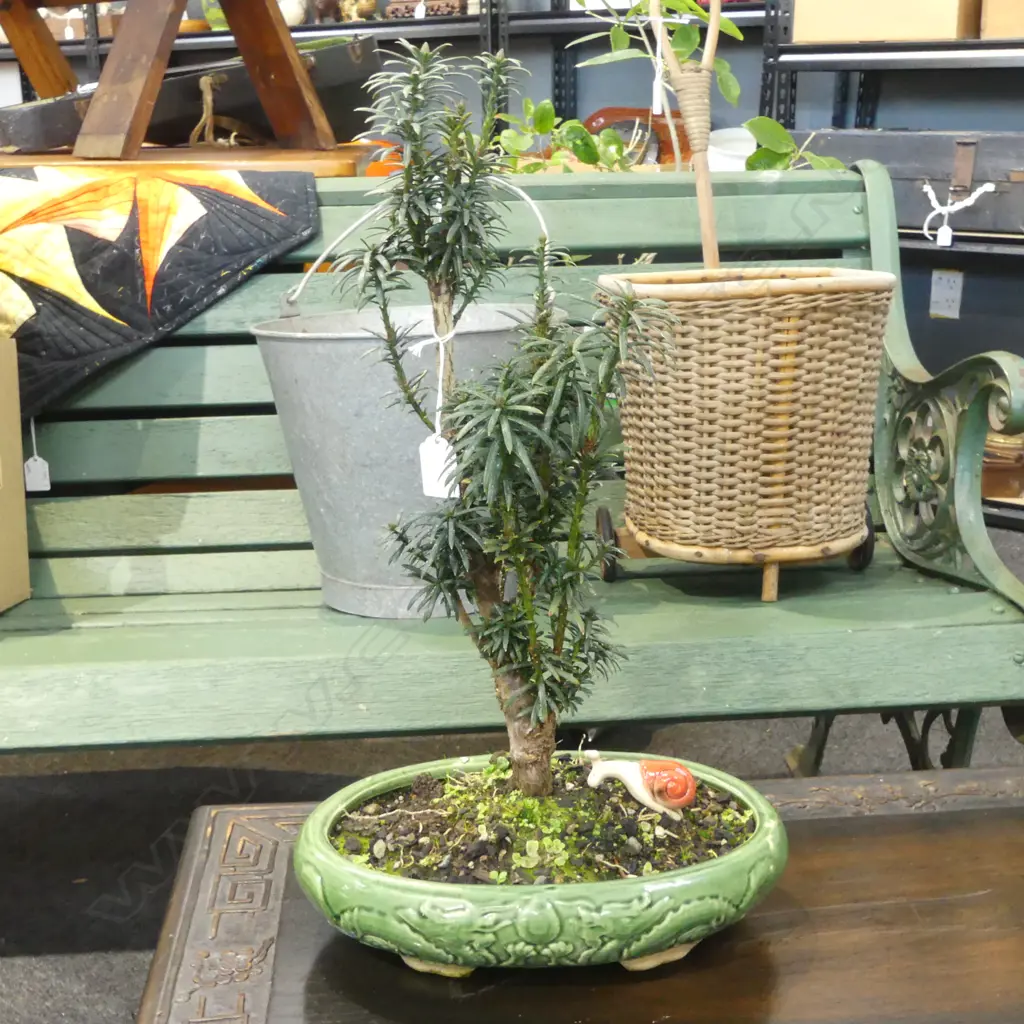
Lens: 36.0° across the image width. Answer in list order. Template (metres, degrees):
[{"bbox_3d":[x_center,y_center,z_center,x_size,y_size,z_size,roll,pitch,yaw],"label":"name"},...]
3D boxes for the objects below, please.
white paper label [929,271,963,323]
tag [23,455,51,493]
[{"bbox_3d":[1.046,-0.525,3.800,0.075,0.114,0.009,11,20,35],"label":"white paper label"},{"bbox_3d":[-0.527,-0.043,1.750,0.026,0.039,0.003,-2,10,-5],"label":"tag"}]

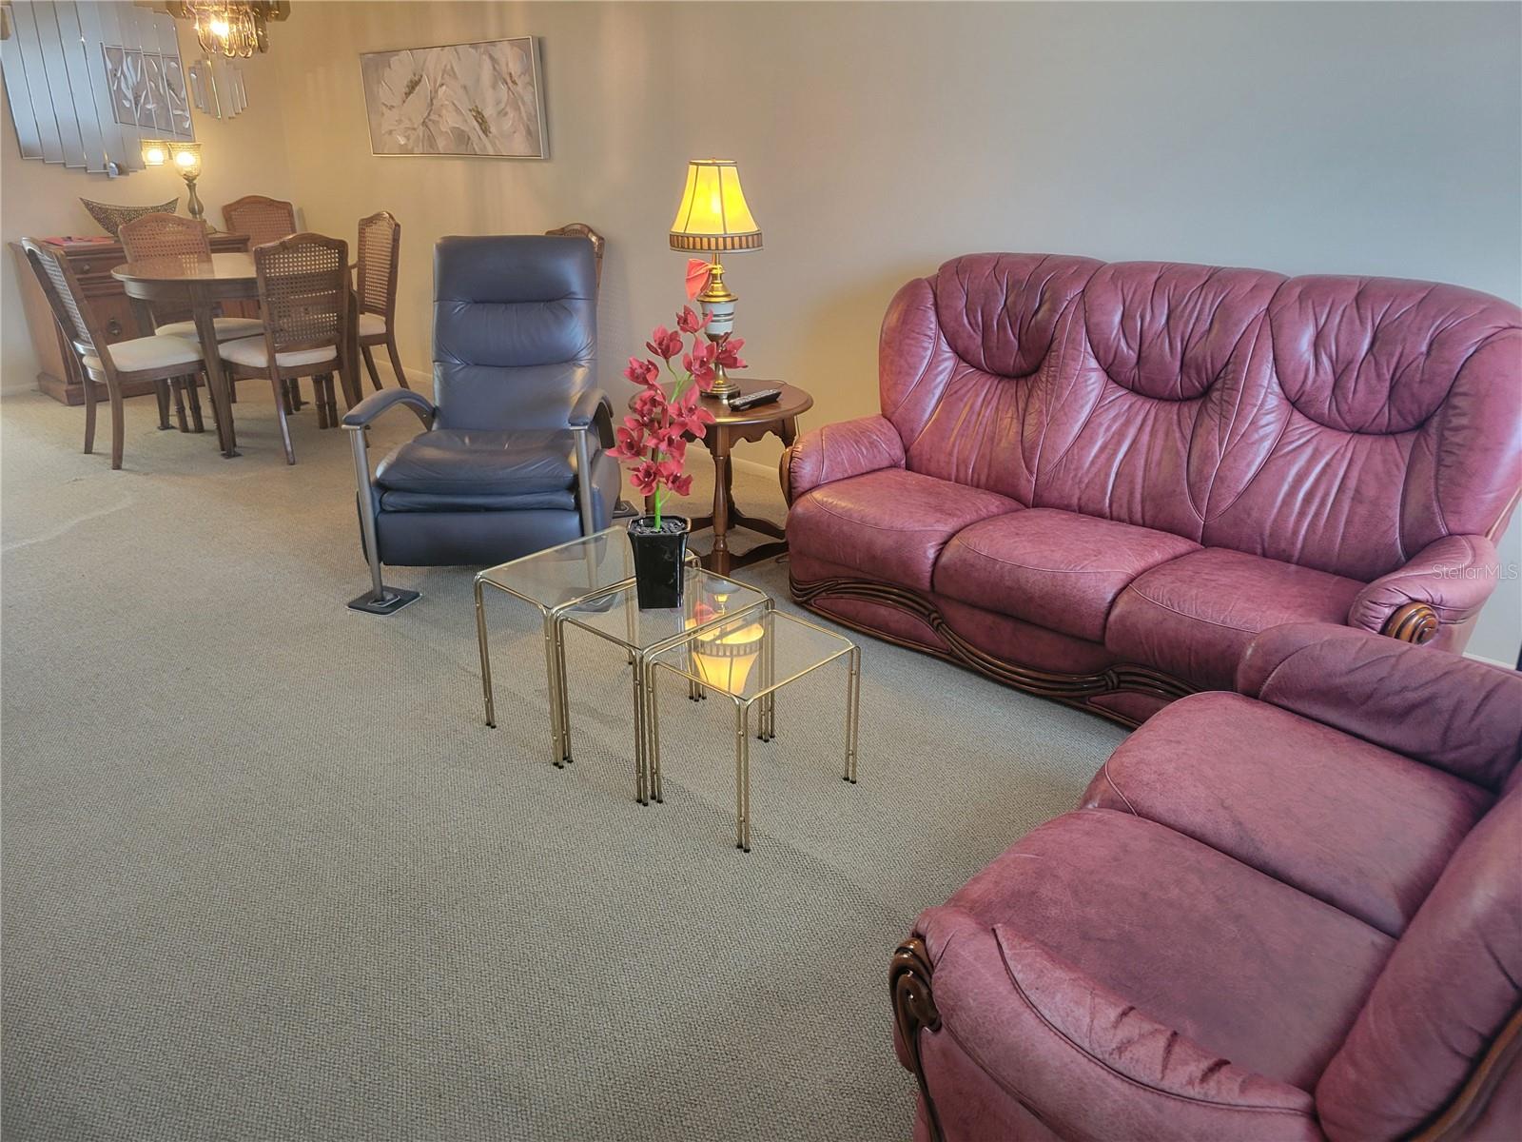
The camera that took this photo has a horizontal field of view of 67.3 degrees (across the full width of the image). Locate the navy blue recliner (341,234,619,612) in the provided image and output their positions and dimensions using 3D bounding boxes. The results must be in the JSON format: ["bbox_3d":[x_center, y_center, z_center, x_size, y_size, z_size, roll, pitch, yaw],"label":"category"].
[{"bbox_3d":[-0.862,-0.550,3.832,0.780,1.020,1.060,0,21,-1],"label":"navy blue recliner"}]

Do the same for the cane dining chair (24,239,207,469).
[{"bbox_3d":[-2.780,-0.999,5.036,0.490,0.975,0.580,20,28,41],"label":"cane dining chair"}]

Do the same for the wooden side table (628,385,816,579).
[{"bbox_3d":[-0.126,-0.331,3.957,0.620,0.527,0.620,0,21,0],"label":"wooden side table"}]

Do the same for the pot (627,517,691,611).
[{"bbox_3d":[-0.232,-0.014,2.596,0.145,0.185,0.145,0,21,0],"label":"pot"}]

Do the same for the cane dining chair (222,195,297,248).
[{"bbox_3d":[-2.916,-1.748,6.978,0.580,0.975,0.490,20,28,41],"label":"cane dining chair"}]

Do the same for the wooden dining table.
[{"bbox_3d":[-2.437,-1.071,5.503,1.100,0.776,1.100,20,28,41],"label":"wooden dining table"}]

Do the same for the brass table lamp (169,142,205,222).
[{"bbox_3d":[-3.266,-2.197,6.590,0.190,0.497,0.190,20,28,41],"label":"brass table lamp"}]

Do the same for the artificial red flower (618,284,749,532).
[{"bbox_3d":[-0.176,-0.313,2.480,0.310,0.528,0.220,0,21,0],"label":"artificial red flower"}]

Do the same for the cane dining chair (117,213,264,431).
[{"bbox_3d":[-2.788,-1.257,5.705,0.580,0.975,0.490,20,28,41],"label":"cane dining chair"}]

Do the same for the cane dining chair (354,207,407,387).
[{"bbox_3d":[-2.142,-1.326,5.891,0.490,0.975,0.580,20,28,41],"label":"cane dining chair"}]

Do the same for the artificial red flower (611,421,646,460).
[{"bbox_3d":[-0.285,-0.283,2.460,0.085,0.090,0.060,0,21,0],"label":"artificial red flower"}]

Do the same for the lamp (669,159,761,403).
[{"bbox_3d":[-0.135,-0.956,3.785,0.320,0.763,0.320,0,21,0],"label":"lamp"}]

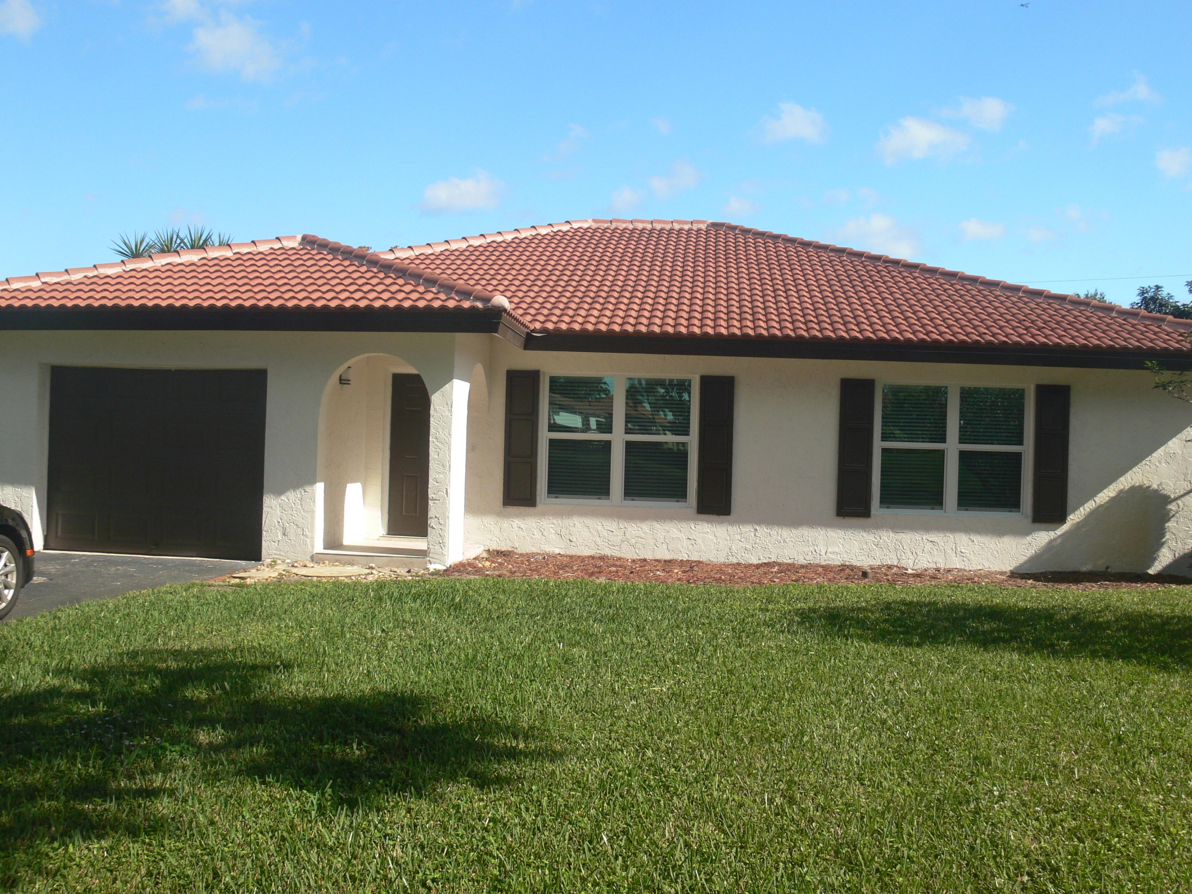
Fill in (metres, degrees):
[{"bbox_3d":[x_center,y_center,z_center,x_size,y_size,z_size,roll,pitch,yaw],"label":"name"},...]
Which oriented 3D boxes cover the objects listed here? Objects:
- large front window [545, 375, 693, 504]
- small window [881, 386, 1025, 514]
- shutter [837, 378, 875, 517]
[{"bbox_3d":[0.273,-0.080,14.825,1.832,1.592,0.100,2,-1,5],"label":"large front window"},{"bbox_3d":[4.274,0.032,14.492,1.788,1.574,0.100,2,-1,5],"label":"small window"},{"bbox_3d":[3.138,0.014,14.537,0.409,1.674,0.040,2,-1,5],"label":"shutter"}]

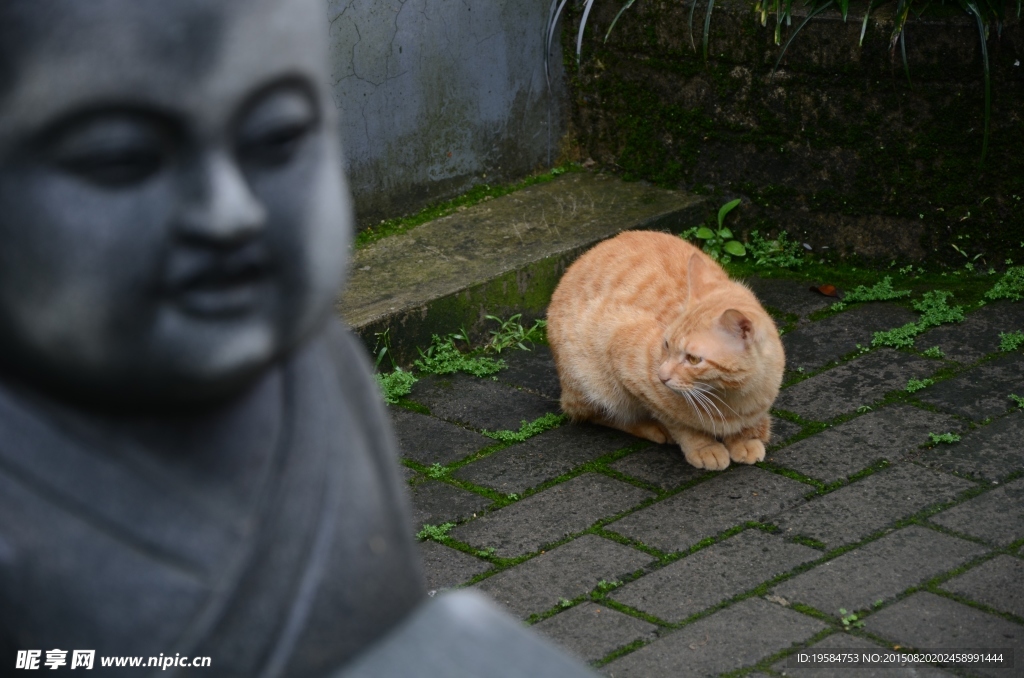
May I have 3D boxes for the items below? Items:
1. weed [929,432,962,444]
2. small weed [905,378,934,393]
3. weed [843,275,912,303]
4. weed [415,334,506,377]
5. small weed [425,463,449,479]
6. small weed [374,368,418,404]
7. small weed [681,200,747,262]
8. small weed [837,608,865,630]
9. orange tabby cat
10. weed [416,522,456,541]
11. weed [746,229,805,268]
[{"bbox_3d":[0.439,0.101,4.227,0.033,0.006,0.012,-4,22,0],"label":"weed"},{"bbox_3d":[0.425,0.049,4.355,0.030,0.008,0.014,-4,22,0],"label":"small weed"},{"bbox_3d":[0.402,-0.055,4.601,0.072,0.014,0.030,-4,22,0],"label":"weed"},{"bbox_3d":[-0.056,0.018,4.483,0.097,0.024,0.045,-4,22,0],"label":"weed"},{"bbox_3d":[-0.076,0.133,4.224,0.024,0.009,0.015,-4,22,0],"label":"small weed"},{"bbox_3d":[-0.122,0.050,4.415,0.045,0.023,0.037,-4,22,0],"label":"small weed"},{"bbox_3d":[0.230,-0.123,4.738,0.068,0.058,0.041,-4,22,0],"label":"small weed"},{"bbox_3d":[0.314,0.259,3.852,0.022,0.013,0.018,-4,22,0],"label":"small weed"},{"bbox_3d":[0.150,-0.003,4.269,0.165,0.200,0.290,-17,26,-29],"label":"orange tabby cat"},{"bbox_3d":[-0.075,0.189,4.088,0.037,0.009,0.016,-4,22,0],"label":"weed"},{"bbox_3d":[0.298,-0.102,4.715,0.061,0.028,0.042,-4,22,0],"label":"weed"}]

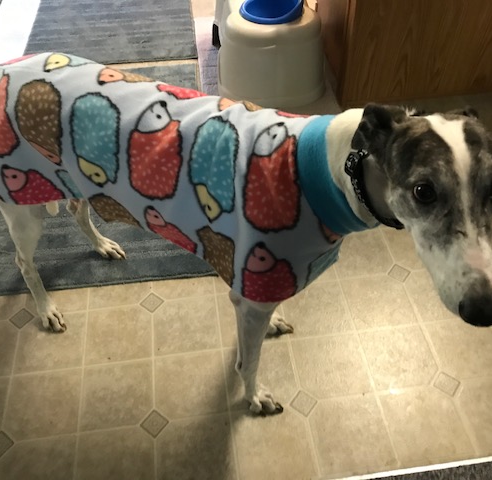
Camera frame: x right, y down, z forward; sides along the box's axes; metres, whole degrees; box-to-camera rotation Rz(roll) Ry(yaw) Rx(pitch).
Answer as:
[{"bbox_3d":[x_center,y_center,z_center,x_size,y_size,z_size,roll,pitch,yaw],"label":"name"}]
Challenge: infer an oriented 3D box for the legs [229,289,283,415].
[{"bbox_3d":[0.018,0.220,0.962,0.110,0.365,0.070,12,48,13],"label":"legs"}]

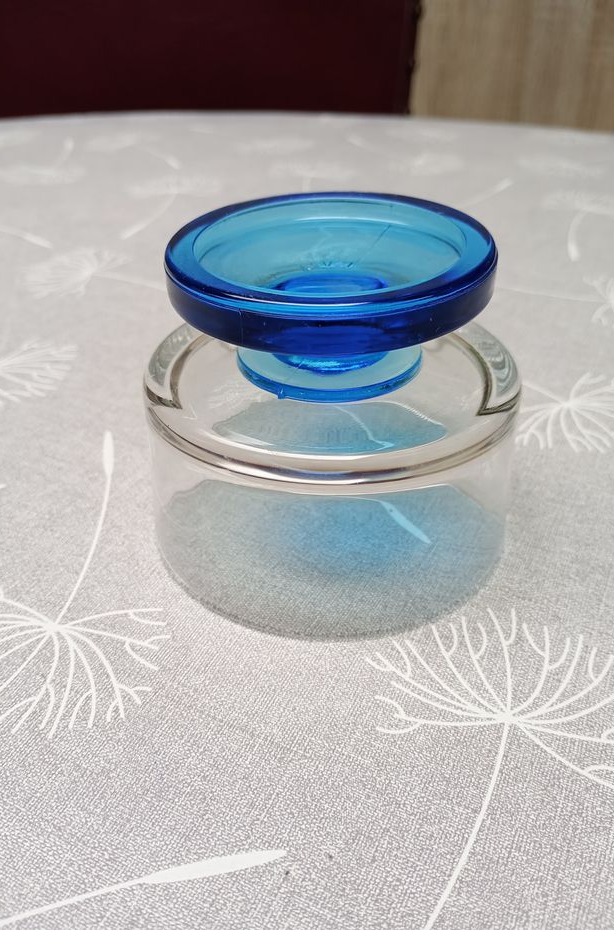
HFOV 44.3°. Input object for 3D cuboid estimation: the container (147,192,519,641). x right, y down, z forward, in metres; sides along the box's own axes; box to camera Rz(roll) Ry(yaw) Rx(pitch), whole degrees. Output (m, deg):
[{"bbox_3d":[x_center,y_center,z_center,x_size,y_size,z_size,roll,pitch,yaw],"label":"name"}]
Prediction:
[{"bbox_3d":[0.006,-0.019,0.189,0.097,0.077,0.097,-1,37,1],"label":"container"}]

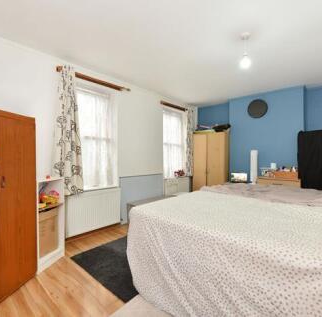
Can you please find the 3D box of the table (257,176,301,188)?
[{"bbox_3d":[2.347,0.824,3.651,0.695,0.823,0.450,1,1,42],"label":"table"}]

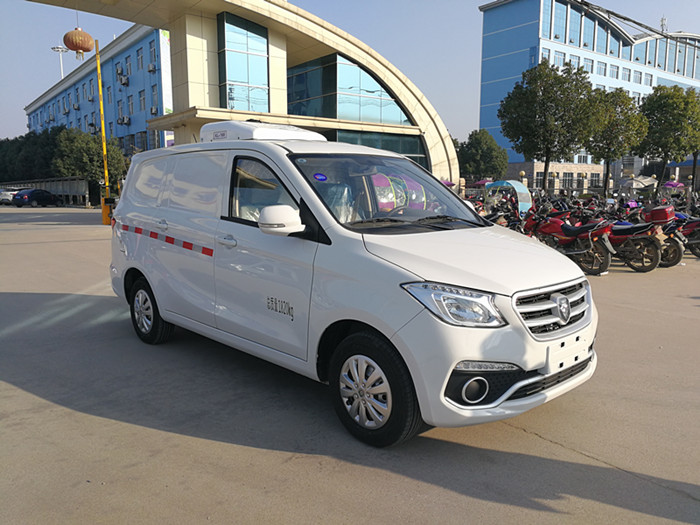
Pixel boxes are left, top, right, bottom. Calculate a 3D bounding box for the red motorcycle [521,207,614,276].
[{"bbox_3d":[3.642,-0.388,9.480,0.745,1.071,1.989,-7,10,-43],"label":"red motorcycle"}]

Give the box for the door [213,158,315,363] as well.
[{"bbox_3d":[-0.558,-0.085,3.644,0.194,1.316,1.173,-8,11,-44],"label":"door"}]

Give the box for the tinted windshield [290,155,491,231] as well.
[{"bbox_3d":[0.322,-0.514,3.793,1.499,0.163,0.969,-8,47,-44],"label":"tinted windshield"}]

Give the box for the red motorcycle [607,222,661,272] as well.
[{"bbox_3d":[4.581,-0.418,9.676,0.745,1.071,1.989,-7,10,-43],"label":"red motorcycle"}]

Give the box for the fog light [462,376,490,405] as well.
[{"bbox_3d":[0.628,0.645,2.750,0.141,0.141,0.082,-1,14,-23],"label":"fog light"}]

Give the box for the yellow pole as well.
[{"bbox_3d":[-10.181,-5.215,22.244,0.337,7.330,0.337,0,8,0],"label":"yellow pole"}]

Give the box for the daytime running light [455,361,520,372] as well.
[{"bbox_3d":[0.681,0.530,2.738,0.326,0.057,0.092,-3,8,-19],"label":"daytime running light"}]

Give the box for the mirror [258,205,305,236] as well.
[{"bbox_3d":[-0.400,-0.239,3.177,0.255,0.194,0.163,-8,11,-44],"label":"mirror"}]

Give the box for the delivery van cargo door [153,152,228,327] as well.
[{"bbox_3d":[-1.300,-0.192,4.395,0.194,1.316,1.051,-8,11,-44],"label":"delivery van cargo door"}]

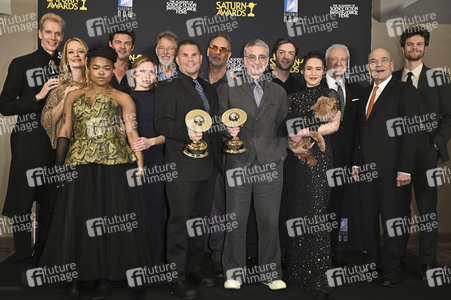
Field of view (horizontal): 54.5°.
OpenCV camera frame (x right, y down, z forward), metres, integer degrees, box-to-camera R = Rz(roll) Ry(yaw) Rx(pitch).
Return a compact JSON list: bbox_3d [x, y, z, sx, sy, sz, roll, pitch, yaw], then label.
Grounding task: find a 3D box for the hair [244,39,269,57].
[{"bbox_3d":[0.222,-0.720,3.140,0.178,0.150,0.200,3,7,2],"label":"hair"}]

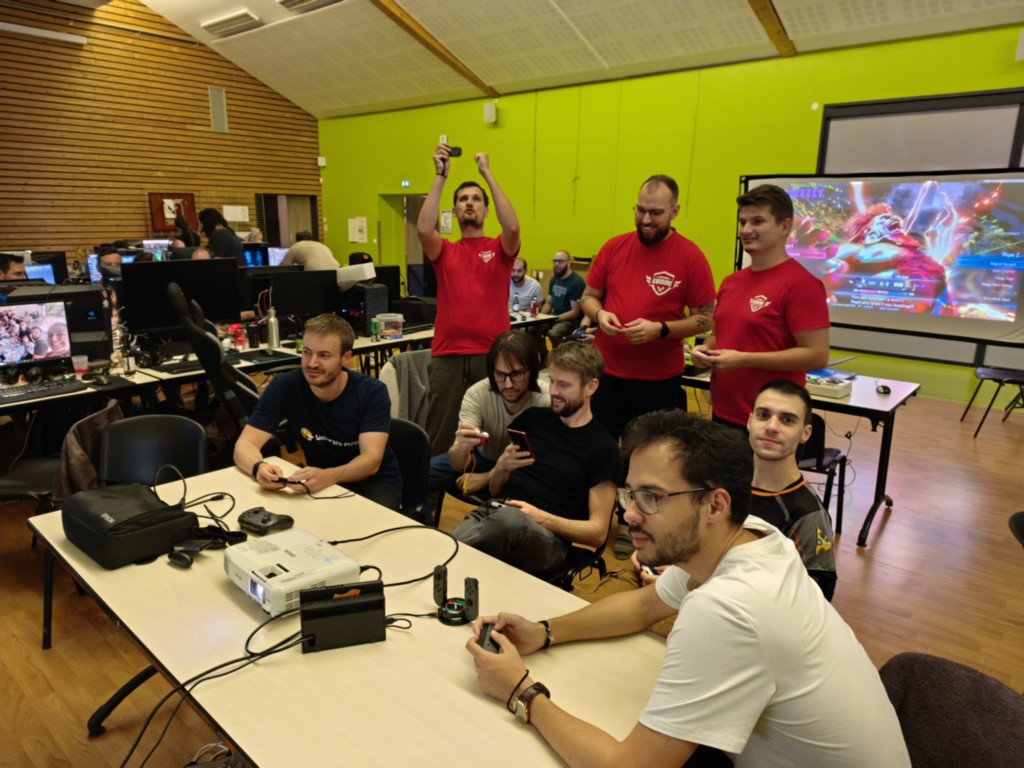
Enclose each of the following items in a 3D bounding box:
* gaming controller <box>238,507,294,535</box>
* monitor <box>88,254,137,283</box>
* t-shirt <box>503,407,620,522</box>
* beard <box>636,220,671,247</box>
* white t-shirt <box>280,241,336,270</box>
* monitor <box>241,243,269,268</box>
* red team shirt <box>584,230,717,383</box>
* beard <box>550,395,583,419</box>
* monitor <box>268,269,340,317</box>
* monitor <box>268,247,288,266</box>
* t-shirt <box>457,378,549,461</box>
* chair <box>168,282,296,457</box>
[{"bbox_3d":[-0.738,0.408,2.034,0.152,0.058,0.108,9,16,31],"label":"gaming controller"},{"bbox_3d":[-4.033,-1.103,6.976,0.190,0.490,0.540,13,18,39],"label":"monitor"},{"bbox_3d":[0.178,0.287,2.400,0.420,0.480,0.270,14,5,42],"label":"t-shirt"},{"bbox_3d":[0.572,-0.608,2.750,0.150,0.115,0.110,11,29,35],"label":"beard"},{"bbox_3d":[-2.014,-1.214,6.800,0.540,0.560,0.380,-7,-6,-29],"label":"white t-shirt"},{"bbox_3d":[-3.678,-1.789,9.700,0.180,0.430,0.470,13,18,41],"label":"monitor"},{"bbox_3d":[0.601,-0.340,2.950,0.540,0.640,0.340,9,16,28],"label":"red team shirt"},{"bbox_3d":[0.197,0.078,2.420,0.080,0.085,0.115,-25,26,-35],"label":"beard"},{"bbox_3d":[-1.544,-0.664,5.050,0.080,0.340,0.550,14,19,41],"label":"monitor"},{"bbox_3d":[-2.749,-1.444,8.417,0.190,0.490,0.540,13,18,39],"label":"monitor"},{"bbox_3d":[-0.022,0.161,2.700,0.440,0.460,0.340,2,14,2],"label":"t-shirt"},{"bbox_3d":[-1.500,0.034,4.016,0.780,1.270,0.660,-6,16,-26],"label":"chair"}]

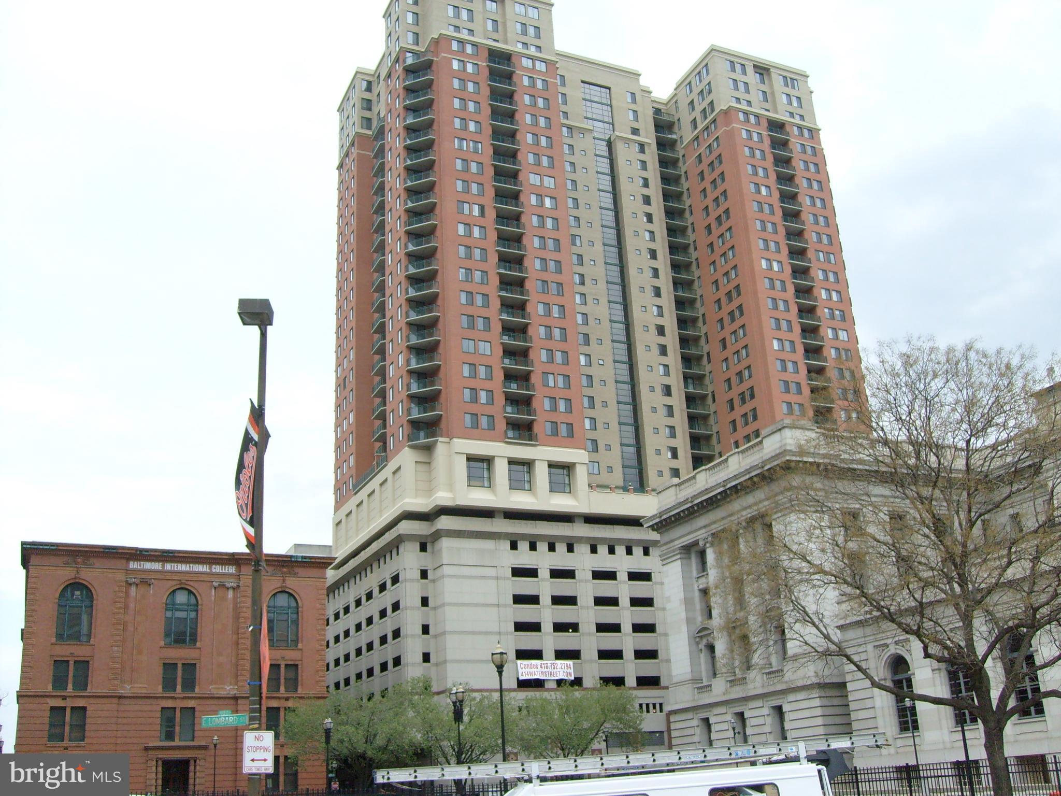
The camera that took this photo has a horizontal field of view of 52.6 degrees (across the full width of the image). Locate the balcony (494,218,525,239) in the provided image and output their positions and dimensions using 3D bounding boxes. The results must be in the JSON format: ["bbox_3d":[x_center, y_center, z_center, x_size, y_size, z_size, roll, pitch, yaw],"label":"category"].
[{"bbox_3d":[-2.679,-19.685,125.159,3.905,1.282,1.642,6,-23,-24],"label":"balcony"}]

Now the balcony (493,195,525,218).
[{"bbox_3d":[-2.804,-22.369,126.186,3.905,1.282,1.642,6,-23,-24],"label":"balcony"}]

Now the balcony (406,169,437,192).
[{"bbox_3d":[-12.774,-25.638,127.799,4.277,1.300,2.507,-10,-22,18],"label":"balcony"}]

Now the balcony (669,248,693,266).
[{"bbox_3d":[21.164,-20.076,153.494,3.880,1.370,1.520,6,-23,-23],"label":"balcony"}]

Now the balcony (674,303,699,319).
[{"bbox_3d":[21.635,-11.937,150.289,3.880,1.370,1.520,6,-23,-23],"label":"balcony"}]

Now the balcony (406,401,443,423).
[{"bbox_3d":[-11.204,1.631,116.074,4.030,1.370,1.840,-11,-23,19],"label":"balcony"}]

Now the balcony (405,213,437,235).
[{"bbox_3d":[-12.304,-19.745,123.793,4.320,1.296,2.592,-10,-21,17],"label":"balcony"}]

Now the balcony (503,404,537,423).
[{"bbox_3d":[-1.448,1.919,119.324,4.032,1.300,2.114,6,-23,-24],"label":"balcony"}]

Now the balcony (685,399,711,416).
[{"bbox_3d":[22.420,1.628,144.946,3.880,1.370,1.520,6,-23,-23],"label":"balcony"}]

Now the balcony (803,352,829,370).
[{"bbox_3d":[36.291,-4.611,138.268,3.905,1.282,1.642,6,-23,-24],"label":"balcony"}]

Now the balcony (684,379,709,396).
[{"bbox_3d":[22.003,-1.018,145.258,3.782,1.282,1.642,6,-23,-24],"label":"balcony"}]

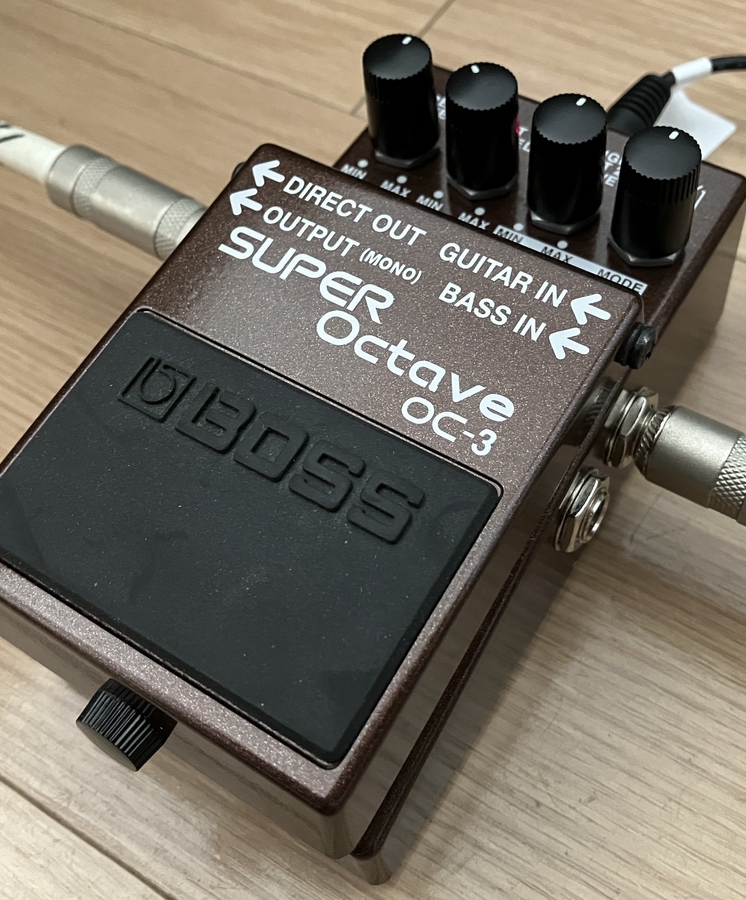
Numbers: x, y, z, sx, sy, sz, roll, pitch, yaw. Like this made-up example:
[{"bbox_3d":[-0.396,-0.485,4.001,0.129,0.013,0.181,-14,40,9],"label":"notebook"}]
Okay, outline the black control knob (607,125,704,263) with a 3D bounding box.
[{"bbox_3d":[0.047,-0.042,0.161,0.013,0.019,0.013,-3,62,5],"label":"black control knob"}]

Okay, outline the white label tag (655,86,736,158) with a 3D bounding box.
[{"bbox_3d":[0.062,-0.066,0.204,0.019,0.002,0.021,37,69,23],"label":"white label tag"}]

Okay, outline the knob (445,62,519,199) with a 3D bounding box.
[{"bbox_3d":[0.019,-0.056,0.172,0.013,0.019,0.013,-3,62,5],"label":"knob"}]

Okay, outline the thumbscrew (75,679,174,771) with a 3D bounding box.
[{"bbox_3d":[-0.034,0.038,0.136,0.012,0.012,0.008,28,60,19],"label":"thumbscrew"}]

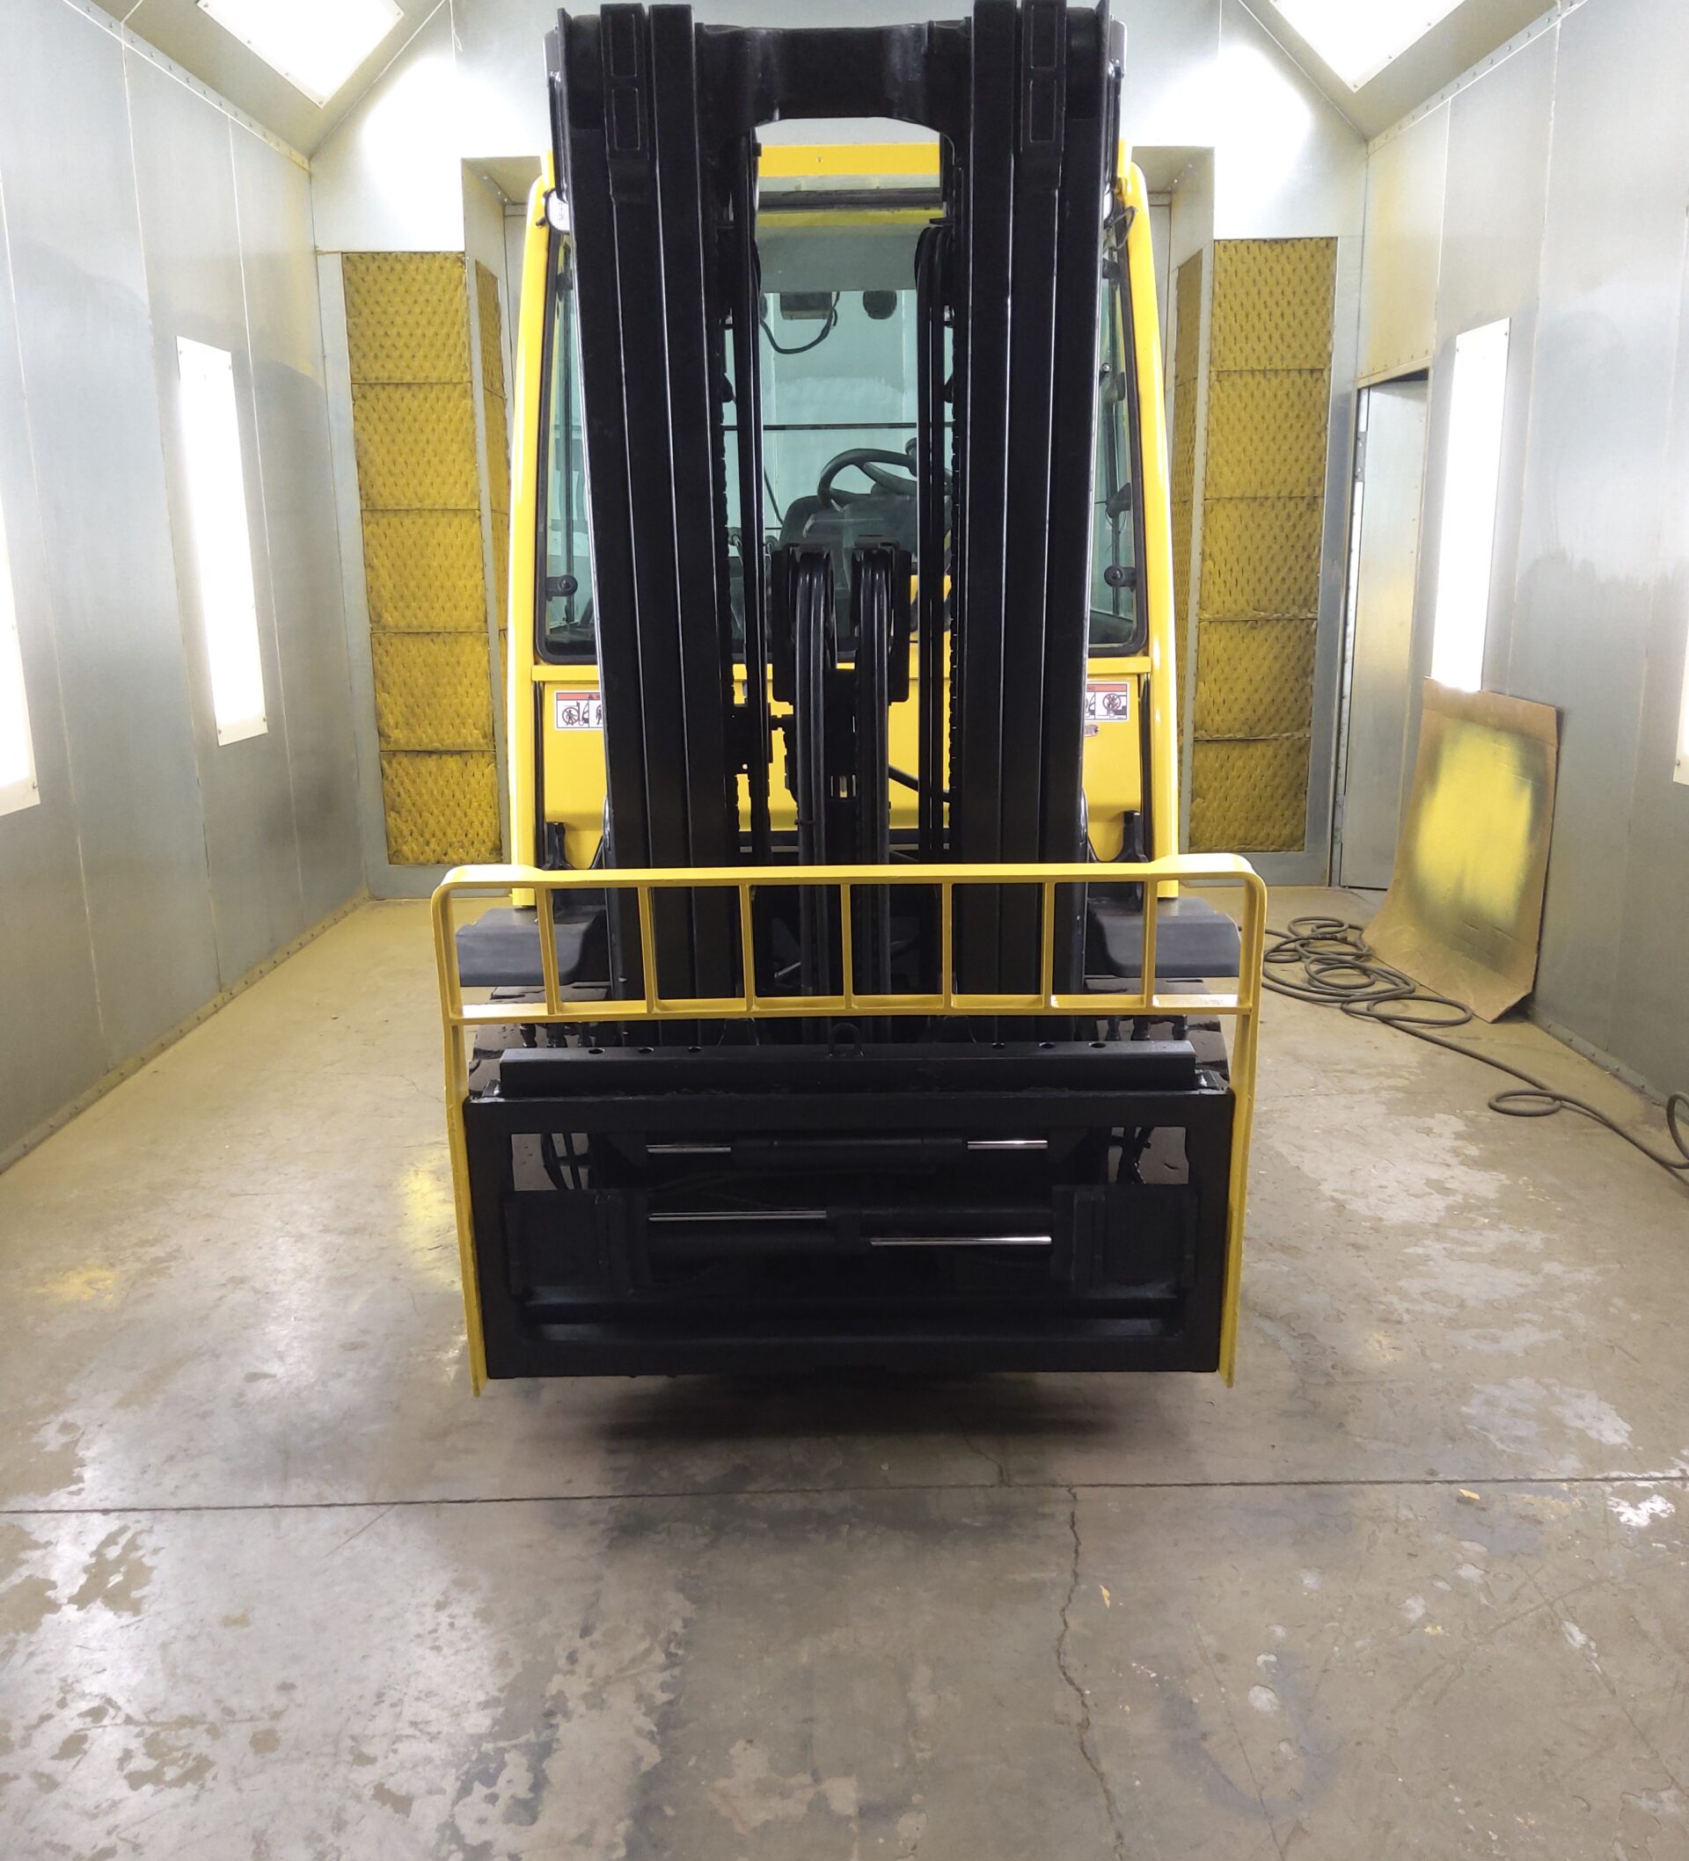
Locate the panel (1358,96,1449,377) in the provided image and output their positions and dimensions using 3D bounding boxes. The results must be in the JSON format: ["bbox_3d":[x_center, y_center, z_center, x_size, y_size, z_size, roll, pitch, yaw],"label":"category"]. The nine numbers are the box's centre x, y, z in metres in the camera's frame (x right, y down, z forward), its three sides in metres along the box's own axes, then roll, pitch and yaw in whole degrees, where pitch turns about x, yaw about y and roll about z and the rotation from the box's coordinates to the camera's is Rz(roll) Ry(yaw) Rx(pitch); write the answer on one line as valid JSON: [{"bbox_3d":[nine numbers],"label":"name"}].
[{"bbox_3d":[2.142,-2.595,6.486,0.030,0.910,0.920,-1,13,0],"label":"panel"}]

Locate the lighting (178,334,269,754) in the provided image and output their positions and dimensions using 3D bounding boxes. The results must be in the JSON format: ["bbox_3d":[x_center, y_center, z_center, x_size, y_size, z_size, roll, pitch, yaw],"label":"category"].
[{"bbox_3d":[-2.126,-1.313,5.809,0.040,1.315,0.488,-1,13,0],"label":"lighting"}]

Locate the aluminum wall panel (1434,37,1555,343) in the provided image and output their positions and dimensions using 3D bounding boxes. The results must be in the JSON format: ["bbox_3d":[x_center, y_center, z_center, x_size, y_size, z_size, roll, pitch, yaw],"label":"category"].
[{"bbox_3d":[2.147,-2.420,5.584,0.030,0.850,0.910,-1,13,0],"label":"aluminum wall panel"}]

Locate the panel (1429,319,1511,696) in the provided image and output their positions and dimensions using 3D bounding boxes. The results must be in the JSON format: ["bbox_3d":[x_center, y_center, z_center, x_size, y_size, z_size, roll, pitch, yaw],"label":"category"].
[{"bbox_3d":[2.153,-1.384,5.826,0.040,1.310,0.488,-1,13,0],"label":"panel"}]

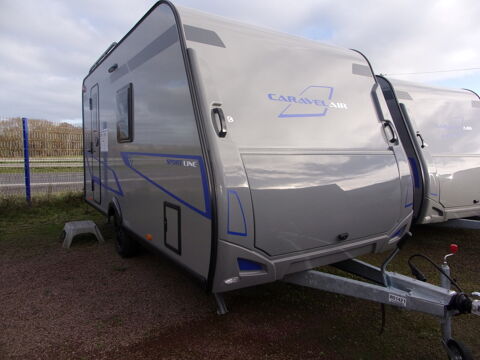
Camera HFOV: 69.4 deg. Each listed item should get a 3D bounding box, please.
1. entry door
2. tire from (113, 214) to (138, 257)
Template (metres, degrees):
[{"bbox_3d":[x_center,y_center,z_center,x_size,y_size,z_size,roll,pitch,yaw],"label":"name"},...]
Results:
[{"bbox_3d":[-2.183,-0.530,5.284,0.050,1.730,0.560,-2,5,-34],"label":"entry door"},{"bbox_3d":[-1.452,0.683,4.537,0.190,0.620,0.620,-3,6,-33],"label":"tire"}]

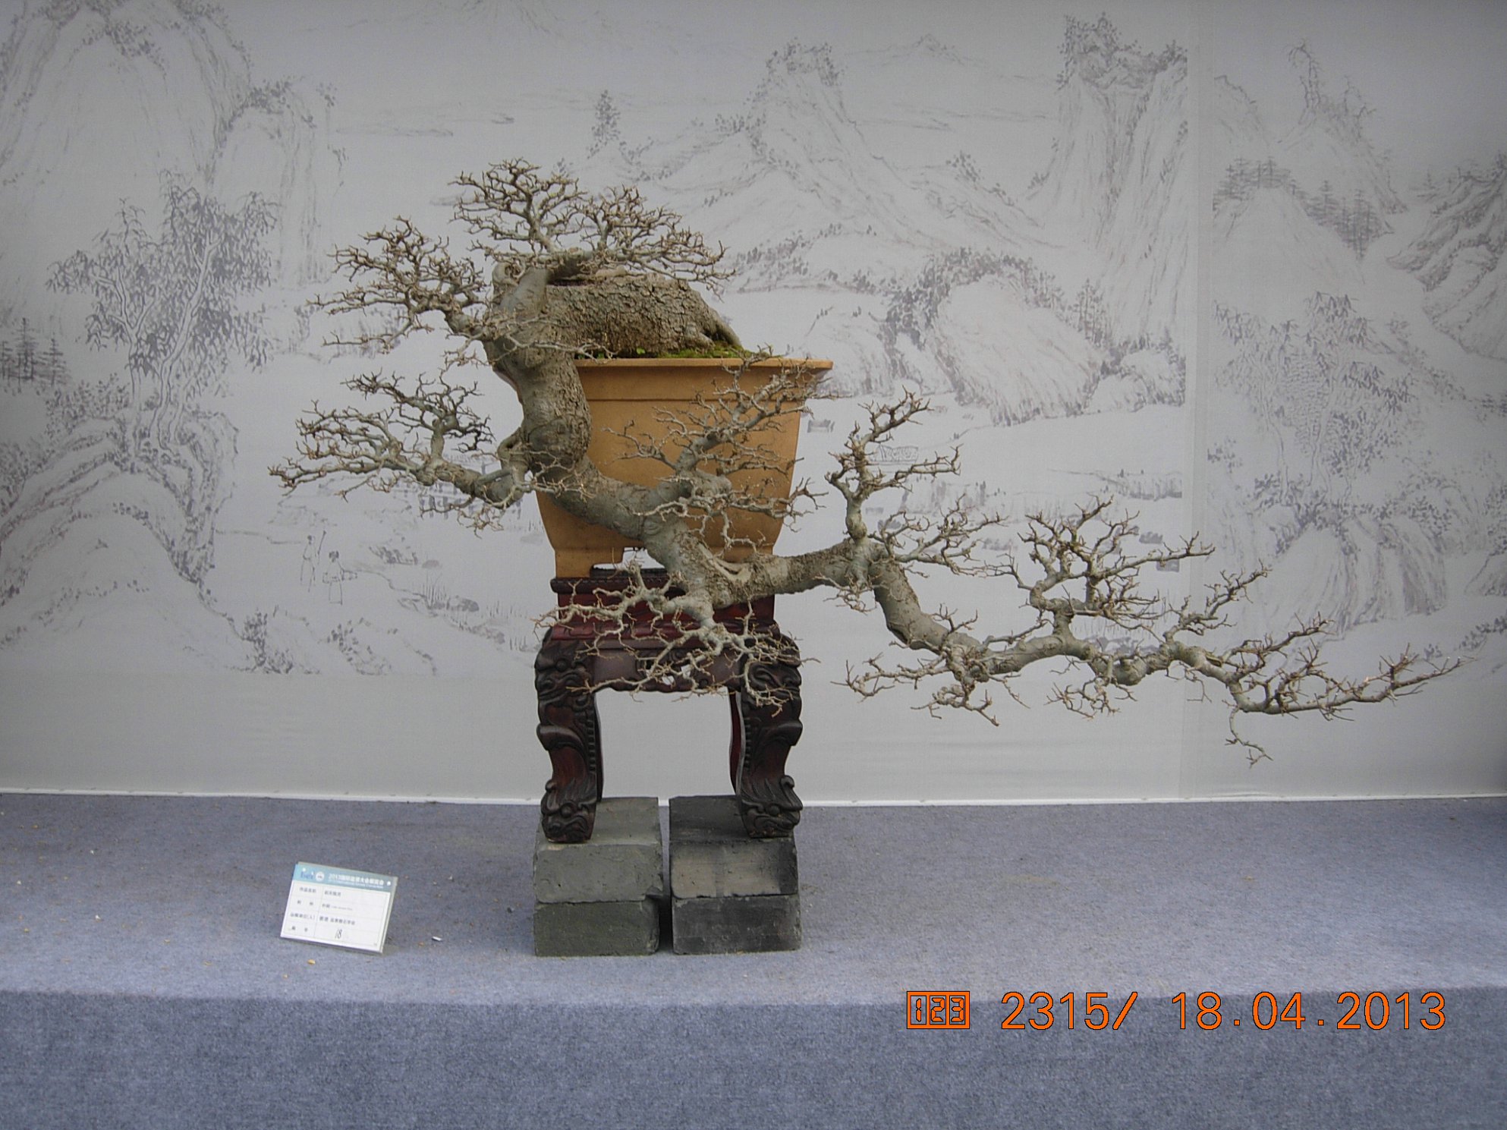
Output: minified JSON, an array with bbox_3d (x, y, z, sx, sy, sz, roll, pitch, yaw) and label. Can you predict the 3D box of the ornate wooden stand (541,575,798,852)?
[{"bbox_3d":[-0.091,0.134,1.639,0.261,0.261,0.255,0,3,-4],"label":"ornate wooden stand"}]

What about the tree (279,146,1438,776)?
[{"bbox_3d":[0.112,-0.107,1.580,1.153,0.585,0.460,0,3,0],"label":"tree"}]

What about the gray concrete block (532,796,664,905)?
[{"bbox_3d":[-0.159,0.292,1.631,0.124,0.053,0.250,0,3,-4],"label":"gray concrete block"}]

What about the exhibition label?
[{"bbox_3d":[-0.408,0.342,1.561,0.124,0.075,0.012,1,-20,22],"label":"exhibition label"}]

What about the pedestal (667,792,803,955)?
[{"bbox_3d":[-0.025,0.318,1.642,0.124,0.106,0.250,0,3,-4],"label":"pedestal"}]

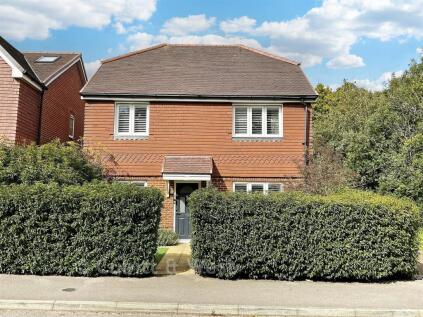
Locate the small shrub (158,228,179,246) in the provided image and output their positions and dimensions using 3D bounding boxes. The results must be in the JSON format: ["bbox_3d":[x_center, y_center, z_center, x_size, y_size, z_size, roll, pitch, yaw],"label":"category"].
[{"bbox_3d":[-1.487,2.562,11.540,0.800,0.540,0.700,1,-5,-1],"label":"small shrub"}]

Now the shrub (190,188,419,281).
[{"bbox_3d":[1.844,1.579,7.674,4.560,1.800,1.350,1,-5,-2],"label":"shrub"}]

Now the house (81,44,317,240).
[{"bbox_3d":[-0.499,-1.052,16.289,8.353,8.615,8.103,1,-5,-1],"label":"house"}]

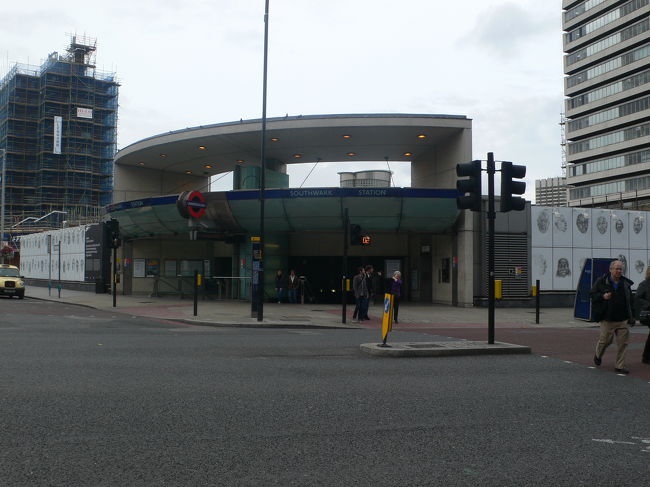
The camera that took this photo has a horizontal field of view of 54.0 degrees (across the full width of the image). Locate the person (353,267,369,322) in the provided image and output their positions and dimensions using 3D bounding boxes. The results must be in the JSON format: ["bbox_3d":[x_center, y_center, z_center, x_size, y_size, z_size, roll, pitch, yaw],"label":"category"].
[{"bbox_3d":[1.163,1.614,20.369,0.530,1.730,0.460,2,-3,-33],"label":"person"}]

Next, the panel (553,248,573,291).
[{"bbox_3d":[11.205,1.212,30.091,1.170,2.015,0.060,2,-3,-20],"label":"panel"}]

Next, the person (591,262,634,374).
[{"bbox_3d":[4.617,1.158,10.267,0.600,1.750,0.500,1,-3,-18],"label":"person"}]

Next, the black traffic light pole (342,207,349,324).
[{"bbox_3d":[0.633,0.650,19.211,0.160,3.500,0.160,1,-3,0],"label":"black traffic light pole"}]

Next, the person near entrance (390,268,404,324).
[{"bbox_3d":[2.260,1.656,19.799,0.480,1.620,0.380,1,-3,-6],"label":"person near entrance"}]

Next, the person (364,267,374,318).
[{"bbox_3d":[1.499,1.618,20.929,0.530,1.780,0.420,2,-3,-30],"label":"person"}]

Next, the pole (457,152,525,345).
[{"bbox_3d":[3.475,0.088,13.311,1.420,4.000,0.360,0,-3,6],"label":"pole"}]

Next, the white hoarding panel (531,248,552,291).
[{"bbox_3d":[10.108,1.184,29.692,1.170,2.004,0.060,2,-3,-20],"label":"white hoarding panel"}]

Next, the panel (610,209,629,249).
[{"bbox_3d":[14.482,-0.684,31.364,1.170,1.913,0.060,2,-3,-20],"label":"panel"}]

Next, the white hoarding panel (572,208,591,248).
[{"bbox_3d":[12.322,-0.727,30.578,1.170,1.912,0.060,2,-3,-20],"label":"white hoarding panel"}]

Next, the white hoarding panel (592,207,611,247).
[{"bbox_3d":[13.403,-0.706,30.971,1.170,1.912,0.060,2,-3,-20],"label":"white hoarding panel"}]

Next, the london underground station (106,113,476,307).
[{"bbox_3d":[-2.634,-1.256,35.489,22.250,8.700,12.000,-1,-3,24],"label":"london underground station"}]

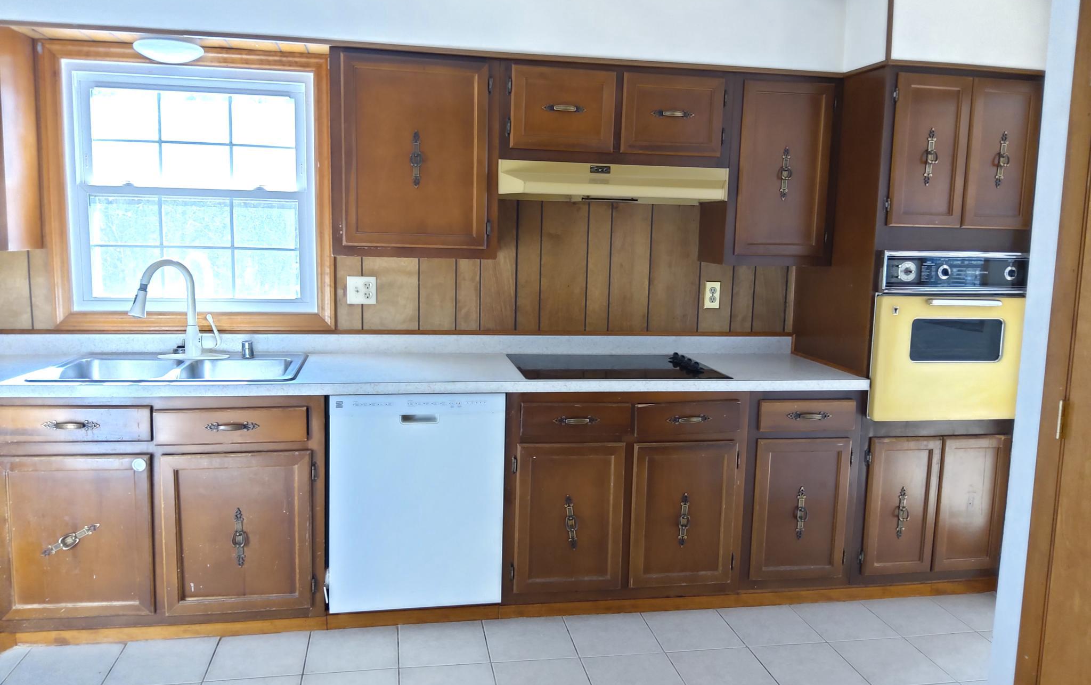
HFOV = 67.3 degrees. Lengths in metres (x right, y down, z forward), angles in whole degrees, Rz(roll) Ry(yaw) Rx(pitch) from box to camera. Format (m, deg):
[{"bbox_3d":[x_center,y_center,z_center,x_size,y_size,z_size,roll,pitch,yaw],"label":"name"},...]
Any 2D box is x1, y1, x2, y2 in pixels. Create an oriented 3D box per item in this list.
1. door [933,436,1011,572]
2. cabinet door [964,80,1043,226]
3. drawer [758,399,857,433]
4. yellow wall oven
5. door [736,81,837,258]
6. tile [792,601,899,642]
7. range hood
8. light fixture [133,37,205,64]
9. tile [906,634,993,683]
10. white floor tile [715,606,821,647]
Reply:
[{"bbox_3d":[1.717,0.649,3.296,0.300,0.561,0.025,0,7,-10],"label":"door"},{"bbox_3d":[1.739,-0.713,3.119,0.295,0.556,0.025,0,7,-10],"label":"cabinet door"},{"bbox_3d":[0.946,0.248,3.262,0.392,0.118,0.400,0,8,-10],"label":"drawer"},{"bbox_3d":[1.512,-0.054,3.388,0.652,0.646,0.560,0,8,-10],"label":"yellow wall oven"},{"bbox_3d":[0.952,-0.688,3.280,0.382,0.680,0.022,0,8,-10],"label":"door"},{"bbox_3d":[1.145,1.070,3.140,0.301,0.009,0.295,0,8,-10],"label":"tile"},{"bbox_3d":[0.263,-0.631,3.239,0.918,0.137,0.444,0,8,-10],"label":"range hood"},{"bbox_3d":[-1.355,-1.050,2.966,0.244,0.091,0.244,0,8,-10],"label":"light fixture"},{"bbox_3d":[1.497,1.112,2.899,0.301,0.009,0.301,0,8,-10],"label":"tile"},{"bbox_3d":[0.845,1.070,3.092,0.303,0.010,0.297,0,8,-10],"label":"white floor tile"}]

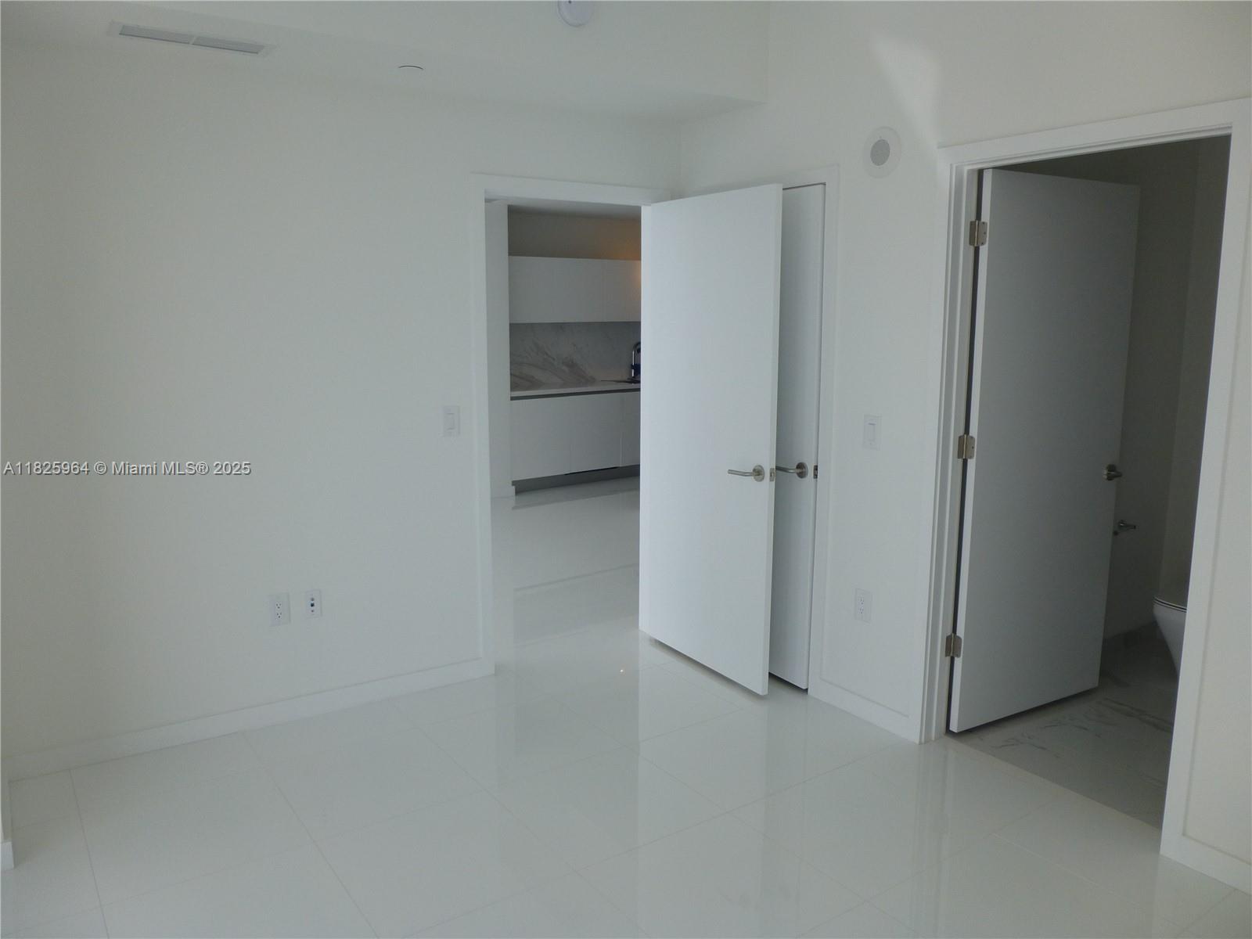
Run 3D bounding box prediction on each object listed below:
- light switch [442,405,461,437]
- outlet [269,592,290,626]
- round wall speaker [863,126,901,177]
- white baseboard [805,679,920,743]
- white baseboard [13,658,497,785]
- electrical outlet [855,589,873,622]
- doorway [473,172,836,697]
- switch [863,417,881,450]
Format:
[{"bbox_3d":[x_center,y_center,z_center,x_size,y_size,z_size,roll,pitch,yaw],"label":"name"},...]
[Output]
[{"bbox_3d":[-0.724,-0.200,3.766,0.077,0.127,0.011,-6,11,-32],"label":"light switch"},{"bbox_3d":[-1.339,0.543,3.499,0.076,0.127,0.011,-6,11,-32],"label":"outlet"},{"bbox_3d":[0.916,-1.148,3.265,0.030,0.178,0.176,-6,11,-34],"label":"round wall speaker"},{"bbox_3d":[0.928,0.947,3.598,0.017,0.090,0.554,-6,11,-34],"label":"white baseboard"},{"bbox_3d":[-1.348,0.951,3.556,1.803,0.090,0.017,-6,11,-32],"label":"white baseboard"},{"bbox_3d":[0.927,0.533,3.539,0.011,0.127,0.078,-6,11,-34],"label":"electrical outlet"},{"bbox_3d":[0.009,-0.138,3.804,1.061,2.165,0.900,-6,11,-32],"label":"doorway"},{"bbox_3d":[0.928,-0.139,3.428,0.011,0.126,0.079,-6,11,-34],"label":"switch"}]

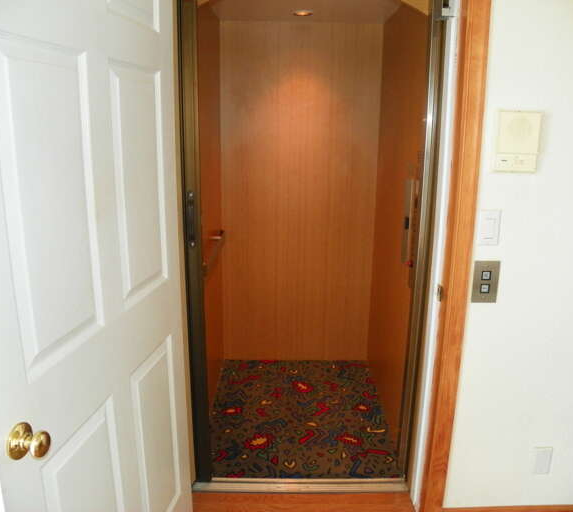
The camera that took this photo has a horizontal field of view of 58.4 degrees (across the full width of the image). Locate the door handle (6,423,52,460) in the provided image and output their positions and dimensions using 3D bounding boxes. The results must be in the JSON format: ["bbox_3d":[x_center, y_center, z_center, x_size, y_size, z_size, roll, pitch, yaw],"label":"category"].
[{"bbox_3d":[-0.453,0.337,0.922,0.058,0.064,0.064,3,14,9],"label":"door handle"}]

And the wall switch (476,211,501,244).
[{"bbox_3d":[0.659,-0.090,1.661,0.070,0.115,0.008,0,14,-1],"label":"wall switch"}]

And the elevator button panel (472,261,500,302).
[{"bbox_3d":[0.665,0.088,1.708,0.084,0.144,0.006,0,14,-1],"label":"elevator button panel"}]

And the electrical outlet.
[{"bbox_3d":[0.951,0.760,1.897,0.071,0.115,0.010,1,14,0],"label":"electrical outlet"}]

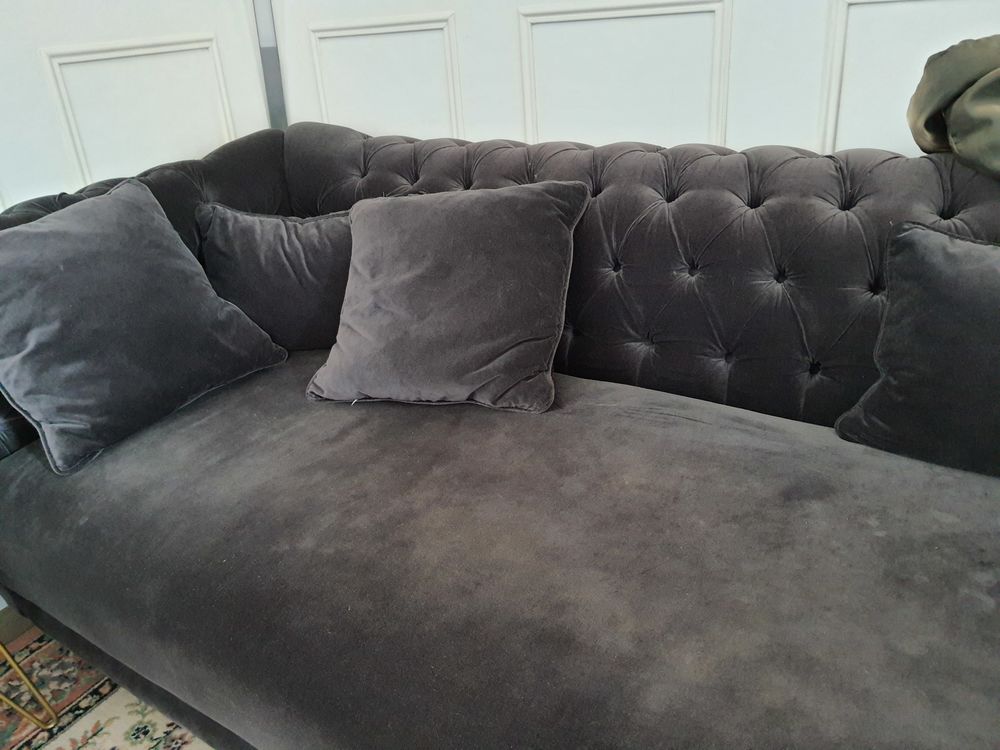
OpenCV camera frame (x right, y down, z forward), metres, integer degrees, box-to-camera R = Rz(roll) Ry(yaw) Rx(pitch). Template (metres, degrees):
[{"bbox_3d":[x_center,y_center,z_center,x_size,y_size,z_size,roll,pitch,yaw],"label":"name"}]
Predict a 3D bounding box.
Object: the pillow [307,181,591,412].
[{"bbox_3d":[-0.096,-0.138,1.266,0.440,0.400,0.150,2,-21,21],"label":"pillow"}]

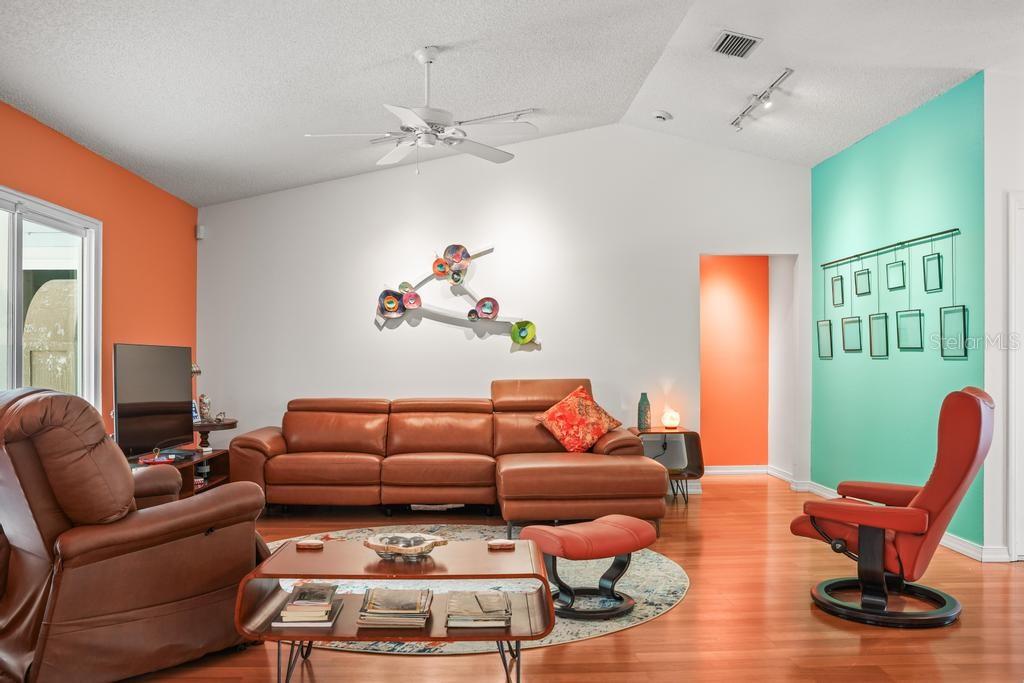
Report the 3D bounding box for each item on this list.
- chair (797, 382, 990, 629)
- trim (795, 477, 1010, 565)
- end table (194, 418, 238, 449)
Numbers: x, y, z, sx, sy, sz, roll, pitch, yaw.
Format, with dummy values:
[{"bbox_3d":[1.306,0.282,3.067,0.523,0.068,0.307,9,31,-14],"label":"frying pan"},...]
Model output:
[{"bbox_3d":[1.774,0.734,3.615,0.800,1.020,0.780,-1,-1,32],"label":"chair"},{"bbox_3d":[2.650,1.236,5.526,0.250,0.085,2.300,0,-1,-3],"label":"trim"},{"bbox_3d":[-2.284,0.941,5.698,0.530,0.690,0.530,0,-1,-3],"label":"end table"}]

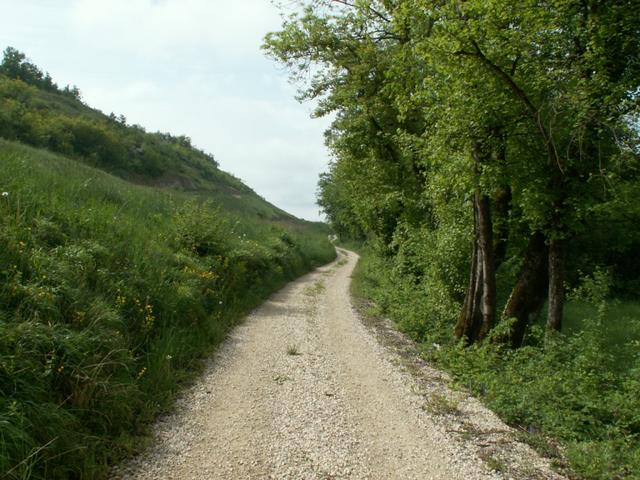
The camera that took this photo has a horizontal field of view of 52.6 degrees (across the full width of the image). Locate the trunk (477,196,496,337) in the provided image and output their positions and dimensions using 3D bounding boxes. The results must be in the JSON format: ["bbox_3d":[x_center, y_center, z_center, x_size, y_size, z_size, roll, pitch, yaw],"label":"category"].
[{"bbox_3d":[2.580,0.400,10.000,0.290,2.280,0.290,0,0,0],"label":"trunk"}]

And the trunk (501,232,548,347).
[{"bbox_3d":[3.260,0.800,10.200,0.500,1.850,0.450,14,0,0],"label":"trunk"}]

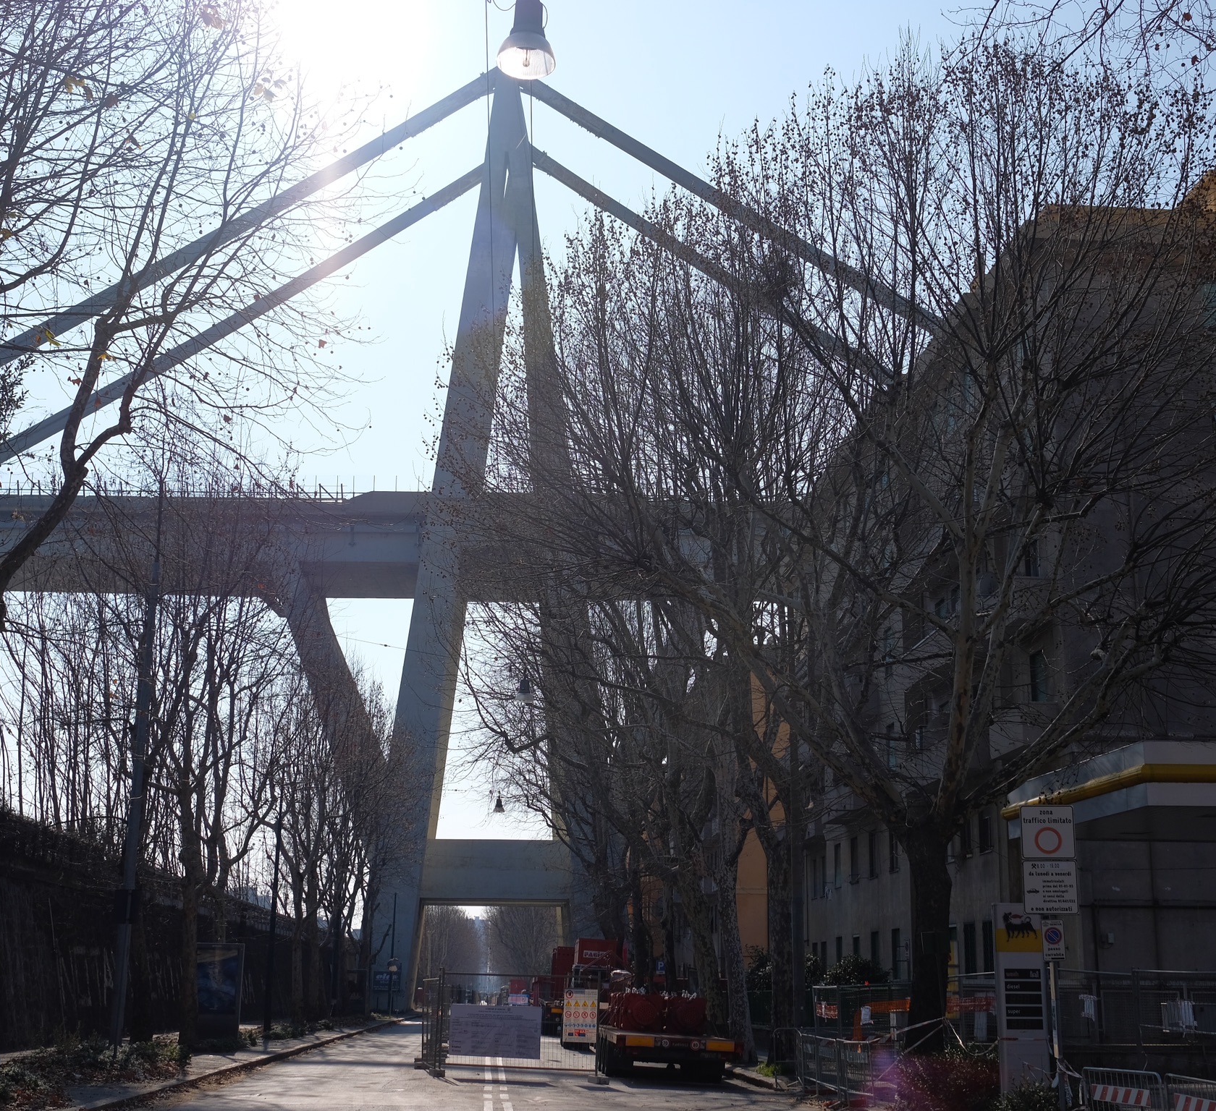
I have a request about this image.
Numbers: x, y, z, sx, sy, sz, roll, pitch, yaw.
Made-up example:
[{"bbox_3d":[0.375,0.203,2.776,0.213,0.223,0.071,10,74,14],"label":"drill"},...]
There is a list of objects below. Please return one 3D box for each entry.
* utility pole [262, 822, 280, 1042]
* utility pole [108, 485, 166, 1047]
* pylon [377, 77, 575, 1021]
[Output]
[{"bbox_3d":[-11.711,12.970,56.942,0.220,7.480,0.220,1,-15,-1],"label":"utility pole"},{"bbox_3d":[-10.963,4.775,37.987,0.320,13.461,0.320,1,-15,-1],"label":"utility pole"},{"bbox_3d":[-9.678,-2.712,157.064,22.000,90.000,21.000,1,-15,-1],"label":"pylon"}]

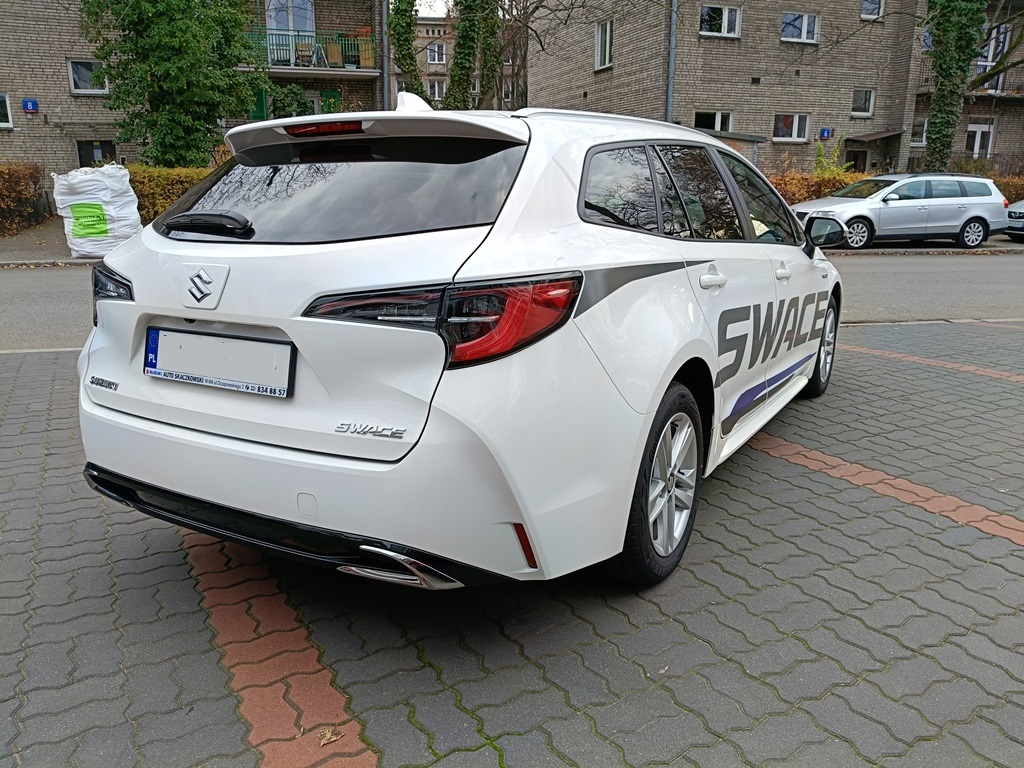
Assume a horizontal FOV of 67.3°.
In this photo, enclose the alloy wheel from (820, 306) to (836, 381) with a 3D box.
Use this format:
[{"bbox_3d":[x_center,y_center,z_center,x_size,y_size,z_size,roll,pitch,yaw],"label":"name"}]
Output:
[{"bbox_3d":[1.815,-0.237,4.636,0.190,0.440,0.440,7,15,30],"label":"alloy wheel"}]

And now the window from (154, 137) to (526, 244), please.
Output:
[{"bbox_3d":[-0.554,-0.521,2.106,1.260,0.100,0.510,7,52,30],"label":"window"}]

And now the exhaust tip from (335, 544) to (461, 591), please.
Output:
[{"bbox_3d":[-0.262,0.405,1.718,0.340,0.100,0.100,5,14,21],"label":"exhaust tip"}]

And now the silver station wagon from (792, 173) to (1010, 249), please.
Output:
[{"bbox_3d":[8.091,-3.653,16.292,4.770,1.510,1.820,-3,14,-12],"label":"silver station wagon"}]

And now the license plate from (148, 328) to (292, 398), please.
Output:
[{"bbox_3d":[-0.734,-0.059,1.900,0.530,0.130,0.022,7,3,30],"label":"license plate"}]

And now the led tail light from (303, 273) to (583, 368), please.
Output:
[{"bbox_3d":[-0.163,-0.150,1.702,0.602,0.190,0.236,4,14,17],"label":"led tail light"}]

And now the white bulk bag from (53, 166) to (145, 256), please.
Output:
[{"bbox_3d":[-6.876,-2.835,12.838,0.980,1.420,0.950,-1,14,-5],"label":"white bulk bag"}]

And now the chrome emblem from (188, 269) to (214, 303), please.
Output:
[{"bbox_3d":[-0.745,-0.236,1.844,0.092,0.086,0.014,7,4,30],"label":"chrome emblem"}]

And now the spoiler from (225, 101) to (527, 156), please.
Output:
[{"bbox_3d":[-0.458,-0.733,2.223,1.140,0.125,0.310,7,15,30],"label":"spoiler"}]

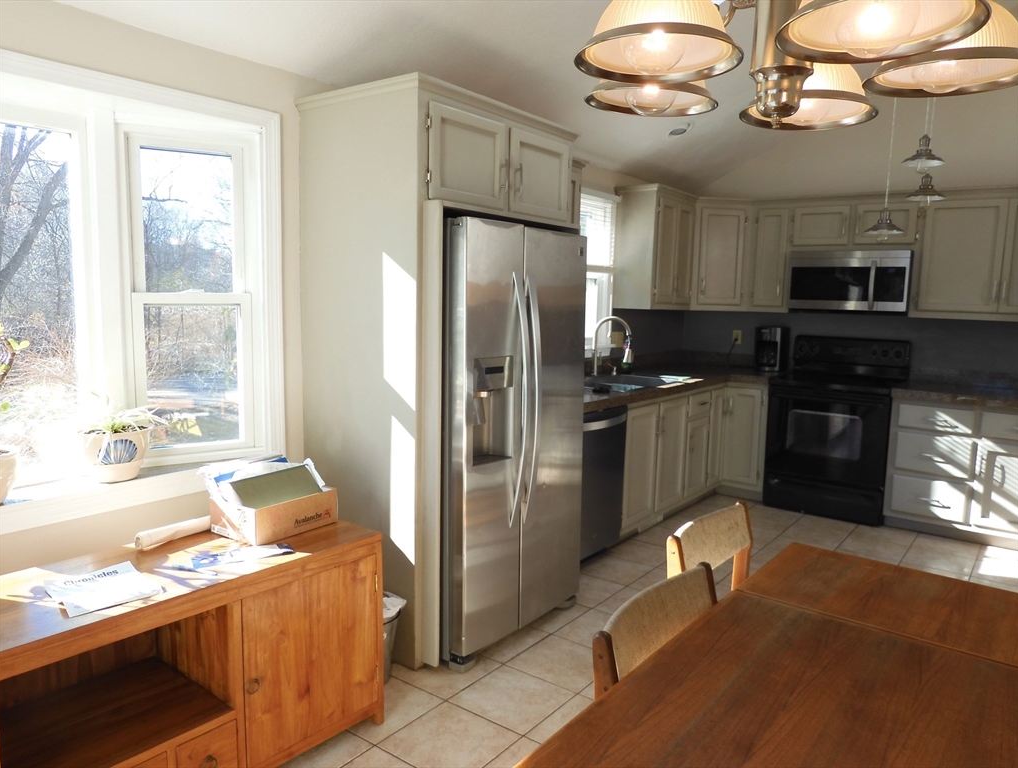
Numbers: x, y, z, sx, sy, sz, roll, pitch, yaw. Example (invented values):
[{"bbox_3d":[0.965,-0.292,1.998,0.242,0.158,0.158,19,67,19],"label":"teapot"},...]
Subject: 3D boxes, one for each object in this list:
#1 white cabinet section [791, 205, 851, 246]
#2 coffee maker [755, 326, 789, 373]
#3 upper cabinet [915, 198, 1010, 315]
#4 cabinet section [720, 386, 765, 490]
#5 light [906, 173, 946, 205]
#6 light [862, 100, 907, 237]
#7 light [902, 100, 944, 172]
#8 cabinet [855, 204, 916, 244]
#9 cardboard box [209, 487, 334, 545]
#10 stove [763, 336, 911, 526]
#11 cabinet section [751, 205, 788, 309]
[{"bbox_3d":[2.298,-1.129,5.130,0.382,0.285,0.320,6,8,37],"label":"white cabinet section"},{"bbox_3d":[2.019,-0.267,5.442,0.185,0.335,0.240,6,8,37],"label":"coffee maker"},{"bbox_3d":[3.011,-0.826,4.704,0.465,0.740,0.324,6,8,37],"label":"upper cabinet"},{"bbox_3d":[1.909,0.382,5.472,0.336,0.785,0.606,6,8,37],"label":"cabinet section"},{"bbox_3d":[2.278,-1.062,3.890,0.224,0.176,0.224,6,8,37],"label":"light"},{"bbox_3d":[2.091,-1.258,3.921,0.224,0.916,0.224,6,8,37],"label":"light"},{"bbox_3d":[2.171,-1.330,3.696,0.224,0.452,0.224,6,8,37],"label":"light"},{"bbox_3d":[2.621,-1.086,4.890,0.375,0.295,0.330,6,8,37],"label":"cabinet"},{"bbox_3d":[-0.787,0.425,2.403,0.235,0.118,0.313,5,7,34],"label":"cardboard box"},{"bbox_3d":[2.316,0.285,5.023,0.768,1.187,0.670,6,8,37],"label":"stove"},{"bbox_3d":[2.023,-0.941,5.362,0.239,0.740,0.320,6,8,37],"label":"cabinet section"}]

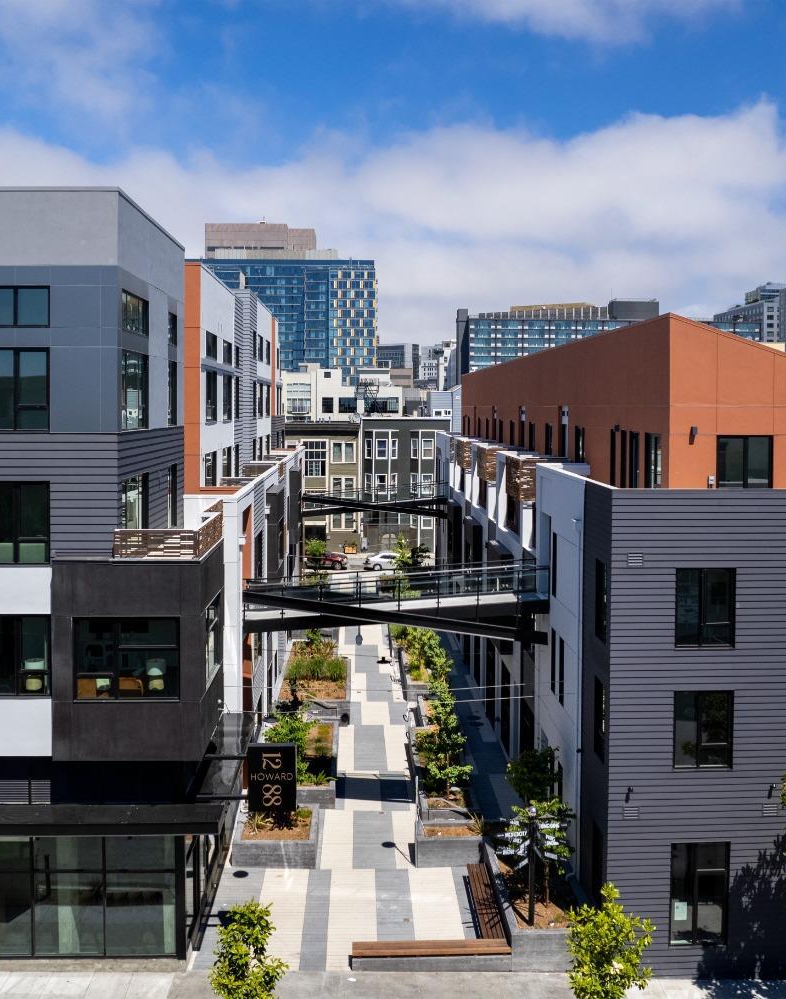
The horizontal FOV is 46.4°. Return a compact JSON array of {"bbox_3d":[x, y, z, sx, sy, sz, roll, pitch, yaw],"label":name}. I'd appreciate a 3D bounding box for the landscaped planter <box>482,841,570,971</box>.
[{"bbox_3d":[3.603,10.063,23.299,1.900,0.950,4.800,0,3,-2],"label":"landscaped planter"}]

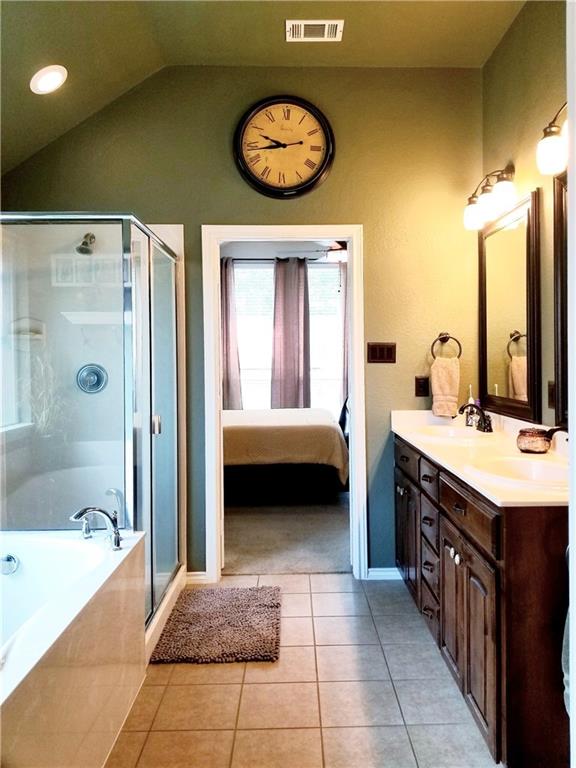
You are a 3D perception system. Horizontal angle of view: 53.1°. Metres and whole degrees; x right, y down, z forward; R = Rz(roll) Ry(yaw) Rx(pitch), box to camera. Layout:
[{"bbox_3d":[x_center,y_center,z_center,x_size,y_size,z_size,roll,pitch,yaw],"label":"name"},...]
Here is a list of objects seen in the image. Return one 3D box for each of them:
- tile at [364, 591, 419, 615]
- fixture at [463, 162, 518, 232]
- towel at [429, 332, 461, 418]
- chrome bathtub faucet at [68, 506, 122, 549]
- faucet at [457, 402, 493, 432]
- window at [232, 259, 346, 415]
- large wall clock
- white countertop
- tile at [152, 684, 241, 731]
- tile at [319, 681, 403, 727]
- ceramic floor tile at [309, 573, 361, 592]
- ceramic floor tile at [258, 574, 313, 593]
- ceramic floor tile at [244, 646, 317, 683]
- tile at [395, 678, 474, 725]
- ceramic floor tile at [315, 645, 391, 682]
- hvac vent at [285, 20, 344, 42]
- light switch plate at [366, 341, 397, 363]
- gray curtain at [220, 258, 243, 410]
[{"bbox_3d":[0.575,1.187,3.134,0.280,0.010,0.298,-1,2,0],"label":"tile"},{"bbox_3d":[1.064,-0.978,2.980,0.198,0.222,0.580,-1,3,0],"label":"fixture"},{"bbox_3d":[0.940,-0.048,3.432,0.185,0.495,0.100,-1,3,0],"label":"towel"},{"bbox_3d":[-0.750,0.555,2.255,0.220,0.150,0.287,-2,2,-42],"label":"chrome bathtub faucet"},{"bbox_3d":[1.037,0.190,3.147,0.165,0.148,0.160,-1,3,0],"label":"faucet"},{"bbox_3d":[0.021,-0.532,7.187,1.460,2.000,0.100,-1,2,1],"label":"window"},{"bbox_3d":[-0.021,-1.363,3.340,0.587,0.587,0.065,-1,2,0],"label":"large wall clock"},{"bbox_3d":[0.903,0.259,2.600,0.555,0.125,1.800,-1,3,0],"label":"white countertop"},{"bbox_3d":[-0.338,1.236,2.215,0.303,0.010,0.303,-1,2,1],"label":"tile"},{"bbox_3d":[0.280,1.264,2.276,0.306,0.012,0.300,-1,3,0],"label":"tile"},{"bbox_3d":[0.280,1.179,3.437,0.304,0.010,0.298,-1,2,0],"label":"ceramic floor tile"},{"bbox_3d":[-0.022,1.193,3.427,0.303,0.010,0.295,-1,2,1],"label":"ceramic floor tile"},{"bbox_3d":[-0.025,1.255,2.576,0.303,0.012,0.302,-1,3,0],"label":"ceramic floor tile"},{"bbox_3d":[0.585,1.258,2.276,0.296,0.012,0.297,-1,3,0],"label":"tile"},{"bbox_3d":[0.275,1.218,2.514,0.303,0.010,0.303,-1,2,1],"label":"ceramic floor tile"},{"bbox_3d":[0.141,-1.833,2.997,0.295,0.015,0.200,-1,3,0],"label":"hvac vent"},{"bbox_3d":[0.556,-0.185,3.411,0.166,0.123,0.010,-1,2,0],"label":"light switch plate"},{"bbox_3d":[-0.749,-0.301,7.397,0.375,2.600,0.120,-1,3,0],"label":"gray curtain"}]

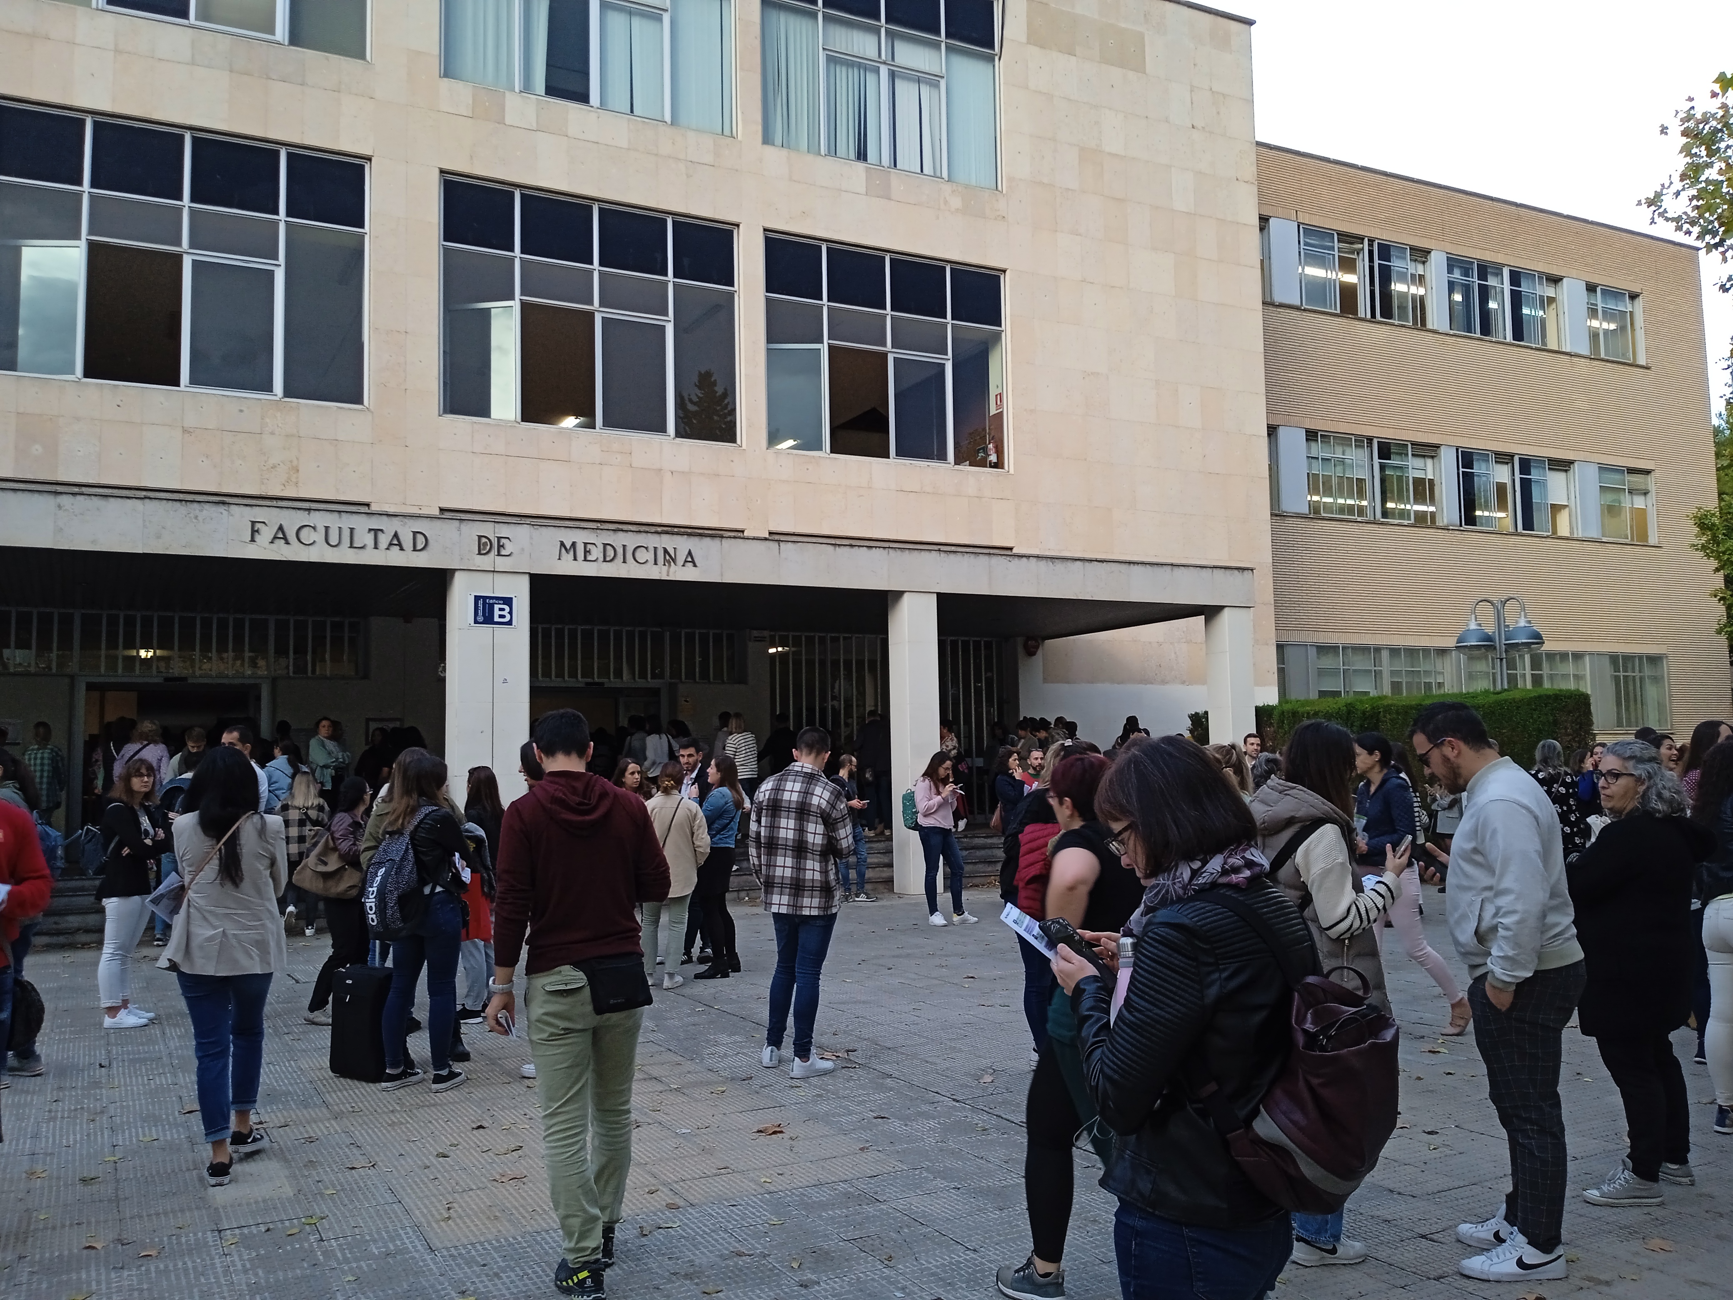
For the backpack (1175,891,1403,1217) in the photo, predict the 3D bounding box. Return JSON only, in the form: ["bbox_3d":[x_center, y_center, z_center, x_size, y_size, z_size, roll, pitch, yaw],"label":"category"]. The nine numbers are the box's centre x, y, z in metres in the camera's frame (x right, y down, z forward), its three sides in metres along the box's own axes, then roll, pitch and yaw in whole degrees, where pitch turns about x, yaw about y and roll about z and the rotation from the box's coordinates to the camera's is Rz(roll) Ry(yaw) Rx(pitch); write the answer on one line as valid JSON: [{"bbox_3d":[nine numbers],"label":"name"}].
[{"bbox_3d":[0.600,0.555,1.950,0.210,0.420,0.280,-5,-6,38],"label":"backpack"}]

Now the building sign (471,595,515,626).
[{"bbox_3d":[-4.002,-0.416,15.042,0.502,0.345,0.030,1,-5,-26],"label":"building sign"}]

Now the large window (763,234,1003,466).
[{"bbox_3d":[0.395,-4.888,23.483,4.522,3.528,0.200,1,-5,-26],"label":"large window"}]

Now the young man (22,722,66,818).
[{"bbox_3d":[-8.990,1.623,15.336,0.480,1.660,0.330,1,-5,-25],"label":"young man"}]

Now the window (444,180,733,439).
[{"bbox_3d":[-4.103,-5.049,21.267,4.553,3.518,0.200,1,-5,-26],"label":"window"}]

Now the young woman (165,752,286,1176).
[{"bbox_3d":[-2.614,1.232,5.715,0.480,1.694,0.360,0,-5,-13],"label":"young woman"}]

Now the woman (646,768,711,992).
[{"bbox_3d":[-1.419,1.656,10.456,0.460,1.641,0.310,-2,-5,14],"label":"woman"}]

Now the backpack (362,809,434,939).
[{"bbox_3d":[-2.326,1.133,6.960,0.330,0.540,0.220,-5,-14,40],"label":"backpack"}]

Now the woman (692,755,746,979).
[{"bbox_3d":[-1.131,1.642,10.794,0.370,1.664,0.430,-2,-4,9],"label":"woman"}]

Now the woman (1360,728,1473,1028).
[{"bbox_3d":[3.032,1.305,7.988,0.700,1.670,0.460,-1,-5,-2],"label":"woman"}]

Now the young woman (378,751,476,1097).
[{"bbox_3d":[-2.240,1.344,7.125,0.460,1.687,0.370,-5,-6,40],"label":"young woman"}]

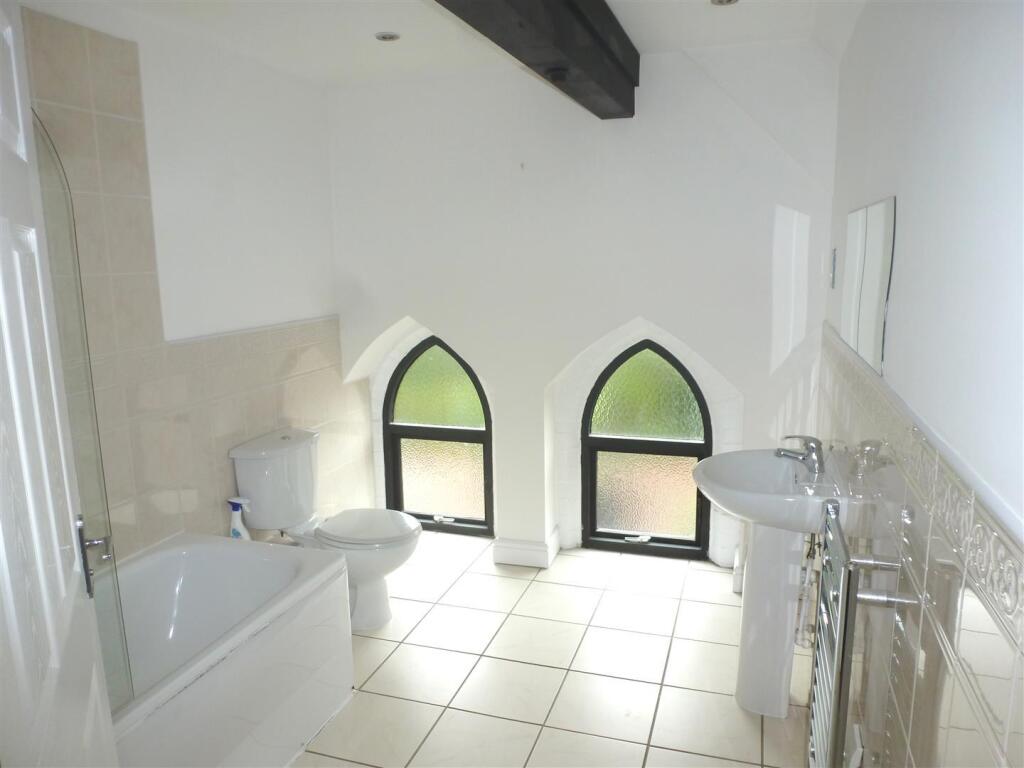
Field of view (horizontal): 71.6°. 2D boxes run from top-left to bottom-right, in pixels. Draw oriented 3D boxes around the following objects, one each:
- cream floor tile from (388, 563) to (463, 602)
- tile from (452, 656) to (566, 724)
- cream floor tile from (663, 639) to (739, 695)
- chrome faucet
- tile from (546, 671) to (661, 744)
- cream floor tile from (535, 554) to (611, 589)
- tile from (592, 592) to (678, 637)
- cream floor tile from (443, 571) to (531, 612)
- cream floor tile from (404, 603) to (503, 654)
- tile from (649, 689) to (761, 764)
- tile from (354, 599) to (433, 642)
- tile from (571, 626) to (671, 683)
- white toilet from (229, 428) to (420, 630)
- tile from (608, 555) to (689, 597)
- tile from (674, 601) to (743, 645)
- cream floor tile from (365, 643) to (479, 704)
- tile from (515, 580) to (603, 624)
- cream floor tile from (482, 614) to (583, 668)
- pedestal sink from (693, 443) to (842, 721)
[{"bbox_3d":[-0.427,0.931,3.299,0.330,0.010,0.330,2,10,18],"label":"cream floor tile"},{"bbox_3d":[-0.005,1.065,2.479,0.331,0.010,0.331,2,10,18],"label":"tile"},{"bbox_3d":[0.736,1.036,2.585,0.331,0.010,0.331,2,10,18],"label":"cream floor tile"},{"bbox_3d":[0.903,0.220,2.227,0.150,0.120,0.053,2,10,18],"label":"chrome faucet"},{"bbox_3d":[0.312,1.071,2.363,0.330,0.010,0.330,2,10,18],"label":"tile"},{"bbox_3d":[0.310,0.901,3.402,0.330,0.010,0.330,2,10,18],"label":"cream floor tile"},{"bbox_3d":[0.523,0.970,3.003,0.331,0.010,0.331,2,10,18],"label":"tile"},{"bbox_3d":[-0.114,0.946,3.211,0.331,0.010,0.331,2,10,18],"label":"cream floor tile"},{"bbox_3d":[-0.218,1.000,2.897,0.331,0.010,0.331,2,10,18],"label":"cream floor tile"},{"bbox_3d":[0.628,1.082,2.259,0.330,0.010,0.330,2,10,18],"label":"tile"},{"bbox_3d":[-0.532,0.984,2.988,0.330,0.010,0.330,2,10,18],"label":"tile"},{"bbox_3d":[0.418,1.024,2.689,0.331,0.010,0.331,2,10,18],"label":"tile"},{"bbox_3d":[-0.715,0.612,2.941,0.705,0.757,0.380,2,10,18],"label":"white toilet"},{"bbox_3d":[0.626,0.913,3.298,0.330,0.010,0.330,2,10,18],"label":"tile"},{"bbox_3d":[0.841,0.982,2.899,0.331,0.010,0.331,2,10,18],"label":"tile"},{"bbox_3d":[-0.320,1.048,2.572,0.330,0.010,0.330,2,10,18],"label":"cream floor tile"},{"bbox_3d":[0.204,0.958,3.107,0.331,0.010,0.331,2,10,18],"label":"tile"},{"bbox_3d":[0.100,1.012,2.793,0.331,0.010,0.331,2,10,18],"label":"cream floor tile"},{"bbox_3d":[0.814,0.656,2.338,0.438,0.799,0.559,2,10,18],"label":"pedestal sink"}]

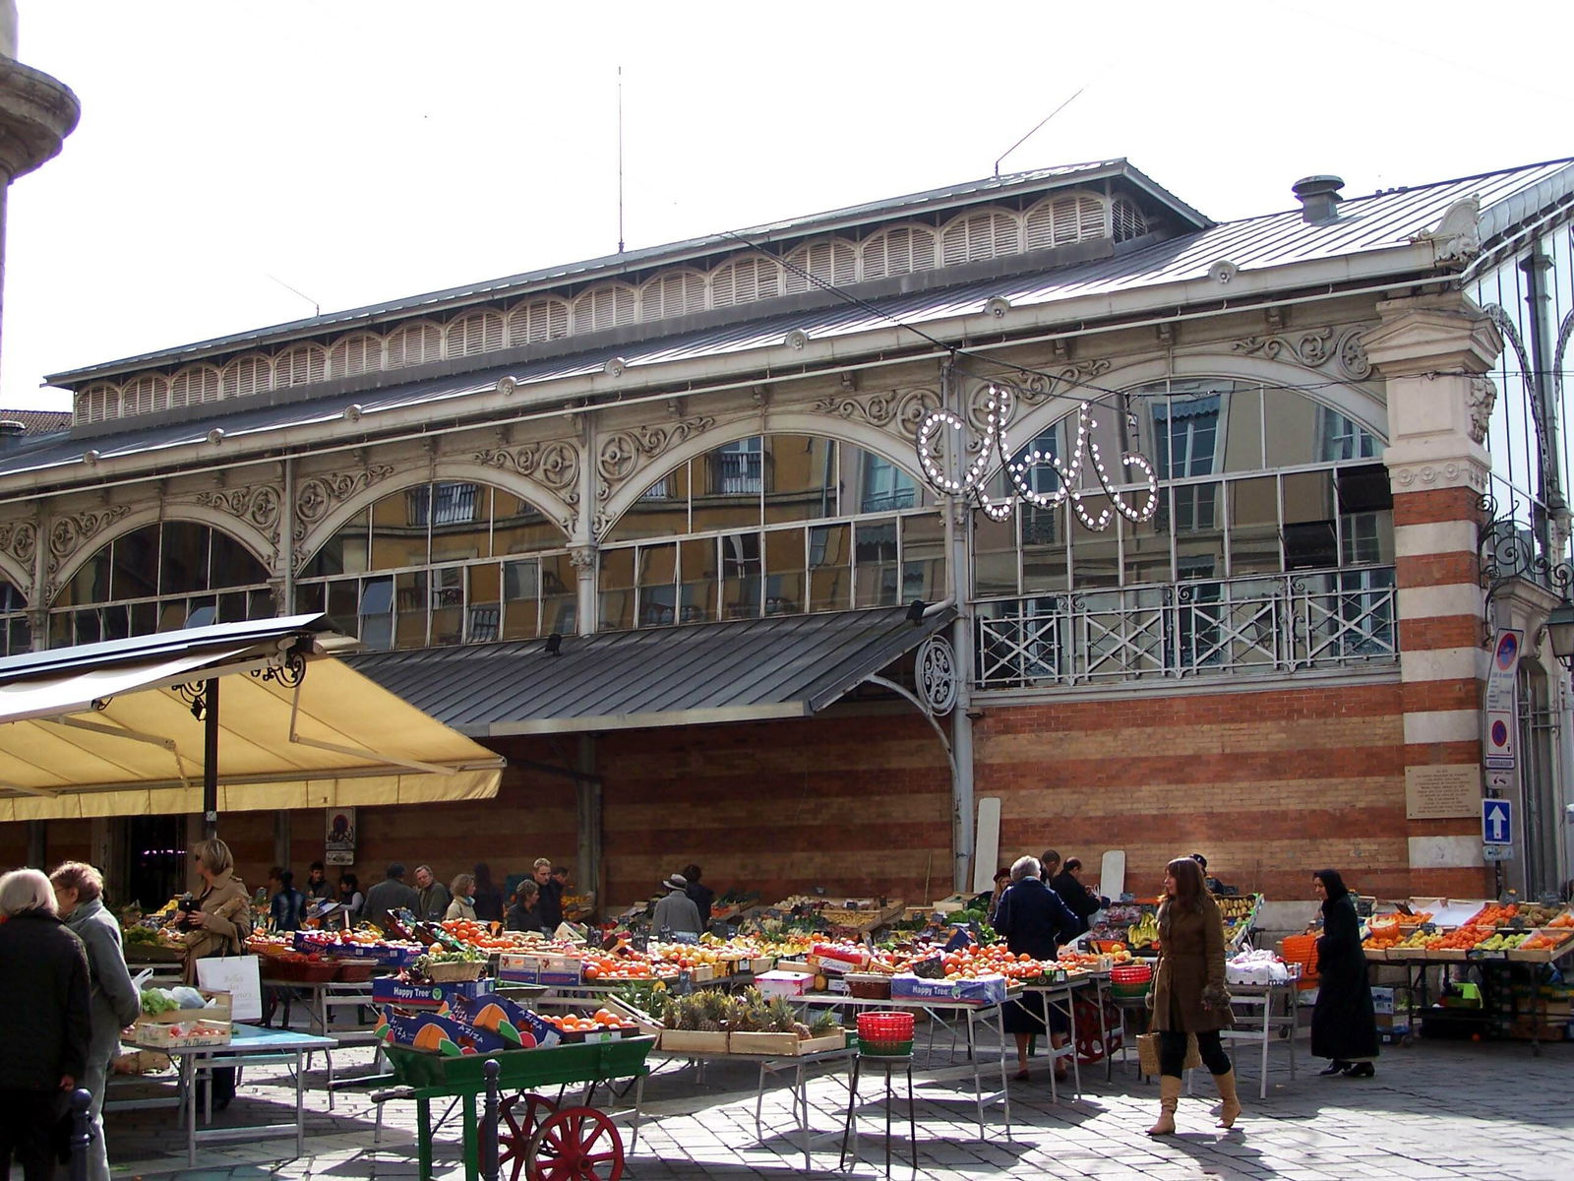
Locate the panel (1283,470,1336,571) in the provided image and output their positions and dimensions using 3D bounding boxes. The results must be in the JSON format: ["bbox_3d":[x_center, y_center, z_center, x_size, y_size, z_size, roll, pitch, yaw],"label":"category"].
[{"bbox_3d":[6.053,-0.797,25.230,0.627,1.105,0.050,-5,-9,32],"label":"panel"}]

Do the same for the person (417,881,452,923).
[{"bbox_3d":[-3.525,3.603,21.683,0.520,1.720,0.380,-5,-9,30],"label":"person"}]

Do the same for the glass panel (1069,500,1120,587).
[{"bbox_3d":[3.942,-0.619,27.926,0.646,1.160,0.040,-5,-10,32],"label":"glass panel"}]

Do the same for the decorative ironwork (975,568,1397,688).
[{"bbox_3d":[4.807,0.495,27.034,5.553,1.114,0.100,-5,-10,32],"label":"decorative ironwork"}]

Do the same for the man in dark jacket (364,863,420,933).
[{"bbox_3d":[-3.840,3.525,21.181,0.550,1.750,0.380,-2,-8,10],"label":"man in dark jacket"}]

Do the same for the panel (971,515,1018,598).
[{"bbox_3d":[2.631,-0.446,27.647,0.643,1.103,0.050,-6,-10,32],"label":"panel"}]

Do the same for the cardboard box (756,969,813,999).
[{"bbox_3d":[-0.007,2.570,14.174,0.310,0.120,0.400,-2,-8,14],"label":"cardboard box"}]

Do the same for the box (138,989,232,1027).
[{"bbox_3d":[-3.392,2.335,12.226,0.300,0.165,0.420,-6,-10,34],"label":"box"}]

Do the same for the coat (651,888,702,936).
[{"bbox_3d":[-1.037,3.224,20.540,0.480,0.850,0.320,-1,-8,3],"label":"coat"}]

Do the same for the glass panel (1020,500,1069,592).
[{"bbox_3d":[3.183,-0.519,27.046,0.655,1.046,0.050,-5,-9,32],"label":"glass panel"}]

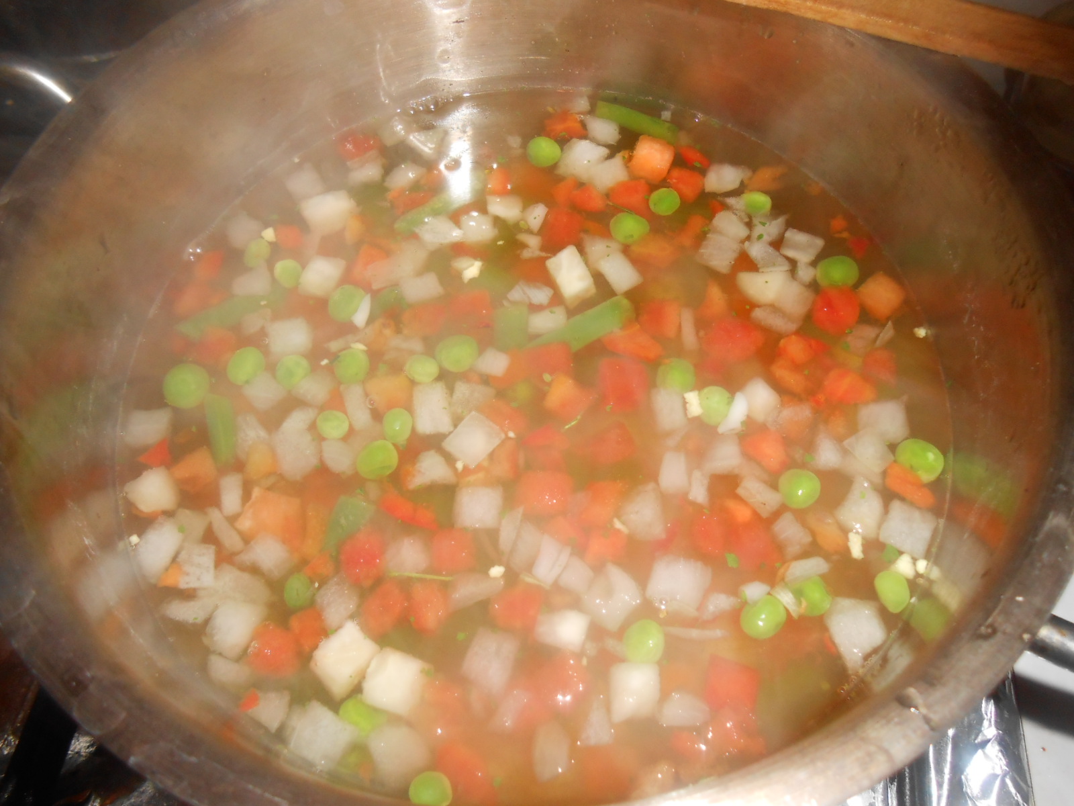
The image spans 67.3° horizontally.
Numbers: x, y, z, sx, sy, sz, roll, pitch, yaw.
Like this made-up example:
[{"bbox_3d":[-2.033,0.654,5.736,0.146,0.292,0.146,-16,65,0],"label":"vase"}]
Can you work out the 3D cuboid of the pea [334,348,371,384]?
[{"bbox_3d":[-0.049,-0.010,0.214,0.010,0.010,0.010,-3,60,0],"label":"pea"}]

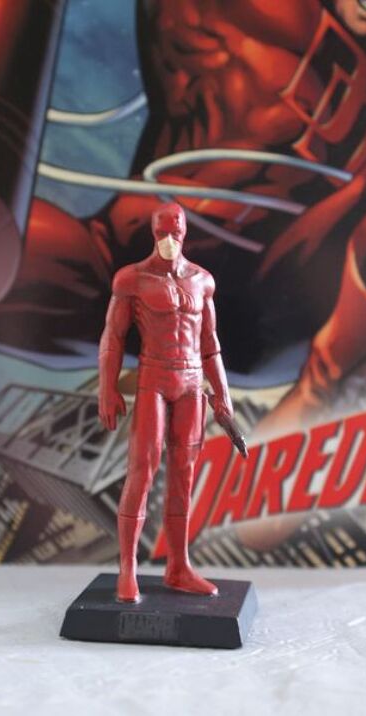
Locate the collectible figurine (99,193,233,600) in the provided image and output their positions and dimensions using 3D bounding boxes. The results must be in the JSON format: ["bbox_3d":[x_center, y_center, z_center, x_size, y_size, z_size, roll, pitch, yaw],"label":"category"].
[{"bbox_3d":[-0.003,0.010,0.351,0.034,0.092,0.021,0,4,-21],"label":"collectible figurine"}]

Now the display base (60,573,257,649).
[{"bbox_3d":[-0.004,0.059,0.352,0.041,0.006,0.041,2,4,8],"label":"display base"}]

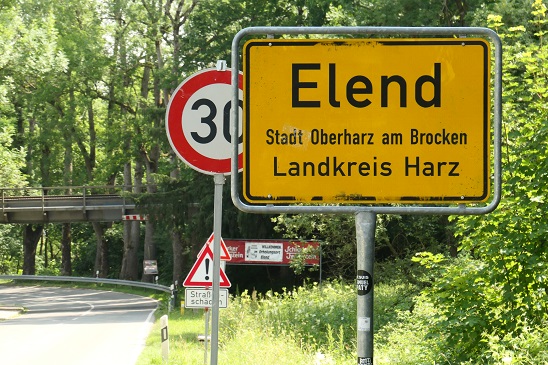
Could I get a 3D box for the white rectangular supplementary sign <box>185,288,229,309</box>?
[{"bbox_3d":[-1.235,2.140,32.000,0.800,0.370,0.030,0,-3,-2],"label":"white rectangular supplementary sign"}]

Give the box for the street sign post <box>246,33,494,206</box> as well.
[{"bbox_3d":[0.362,-0.240,6.750,0.965,0.645,0.040,0,-1,4],"label":"street sign post"}]

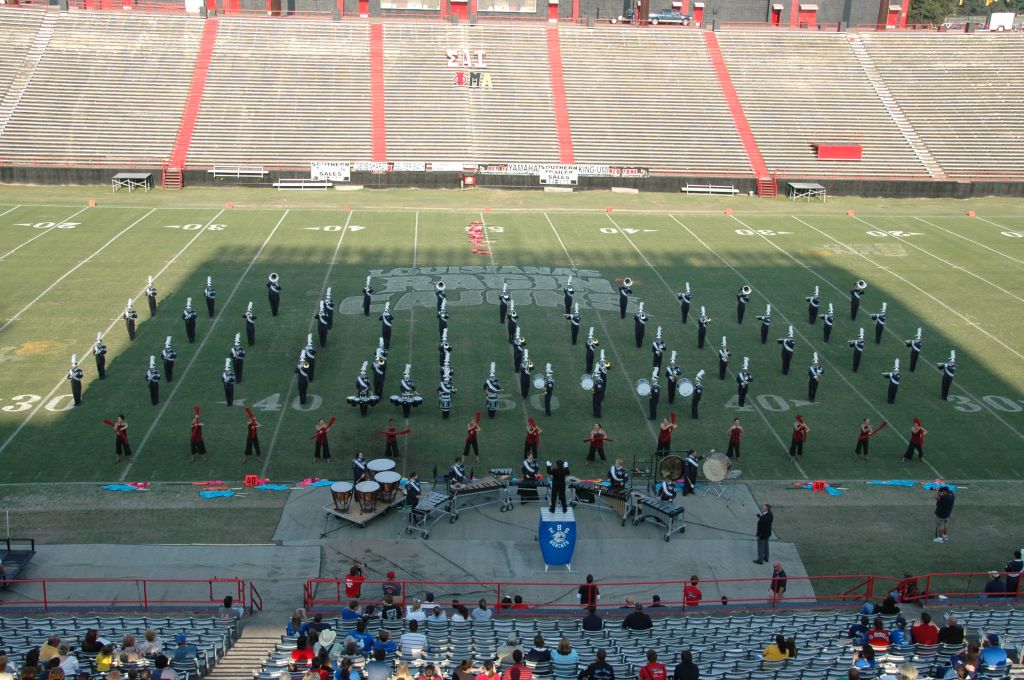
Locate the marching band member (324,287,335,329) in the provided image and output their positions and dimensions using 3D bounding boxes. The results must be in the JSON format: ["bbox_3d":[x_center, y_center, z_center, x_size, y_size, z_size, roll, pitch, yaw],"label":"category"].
[{"bbox_3d":[-8.604,-1.496,53.719,0.530,2.035,0.500,-1,17,-9],"label":"marching band member"}]

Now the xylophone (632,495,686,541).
[{"bbox_3d":[4.448,5.345,34.293,0.800,0.880,1.460,-15,24,-42],"label":"xylophone"}]

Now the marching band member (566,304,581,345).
[{"bbox_3d":[2.753,-0.665,50.866,0.640,1.930,0.540,4,17,7],"label":"marching band member"}]

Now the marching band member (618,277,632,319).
[{"bbox_3d":[5.557,-2.010,55.388,0.620,2.030,0.750,-3,17,-14],"label":"marching band member"}]

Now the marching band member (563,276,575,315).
[{"bbox_3d":[2.904,-2.240,57.126,0.536,1.957,0.618,0,17,-4],"label":"marching band member"}]

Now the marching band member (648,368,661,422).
[{"bbox_3d":[5.351,2.045,42.576,0.500,2.080,0.550,-2,18,-12],"label":"marching band member"}]

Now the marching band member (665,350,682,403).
[{"bbox_3d":[6.331,1.473,44.407,0.610,2.186,0.500,-1,17,-9],"label":"marching band member"}]

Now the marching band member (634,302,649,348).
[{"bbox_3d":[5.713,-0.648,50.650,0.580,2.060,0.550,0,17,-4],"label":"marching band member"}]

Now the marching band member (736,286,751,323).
[{"bbox_3d":[11.143,-1.727,55.026,0.600,1.880,0.700,0,17,-4],"label":"marching band member"}]

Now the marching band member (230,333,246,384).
[{"bbox_3d":[-10.923,0.736,45.380,0.620,2.117,0.520,0,17,-4],"label":"marching band member"}]

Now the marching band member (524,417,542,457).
[{"bbox_3d":[0.734,3.414,39.344,0.650,1.600,0.500,0,17,-4],"label":"marching band member"}]

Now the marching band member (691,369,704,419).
[{"bbox_3d":[7.164,2.115,43.887,0.500,1.958,0.580,-3,17,-13],"label":"marching band member"}]

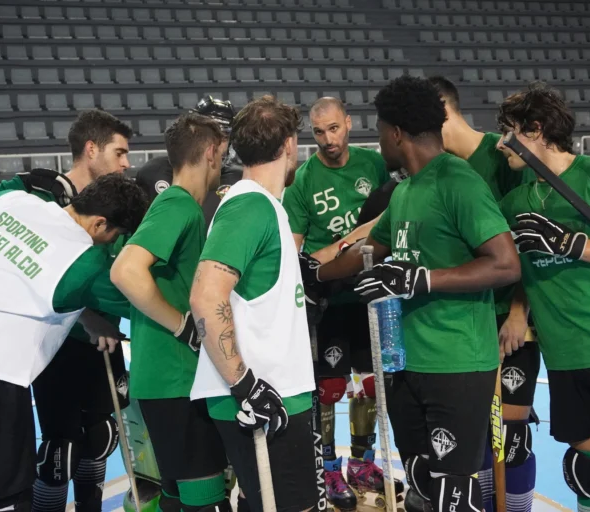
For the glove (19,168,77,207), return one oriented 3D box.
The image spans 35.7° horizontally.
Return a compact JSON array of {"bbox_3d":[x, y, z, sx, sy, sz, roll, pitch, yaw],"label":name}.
[{"bbox_3d":[-0.812,-0.226,3.020,0.200,0.130,0.130,-4,8,-17],"label":"glove"}]

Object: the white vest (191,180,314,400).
[{"bbox_3d":[-0.116,0.080,2.570,0.340,0.600,0.420,-3,8,-13],"label":"white vest"}]

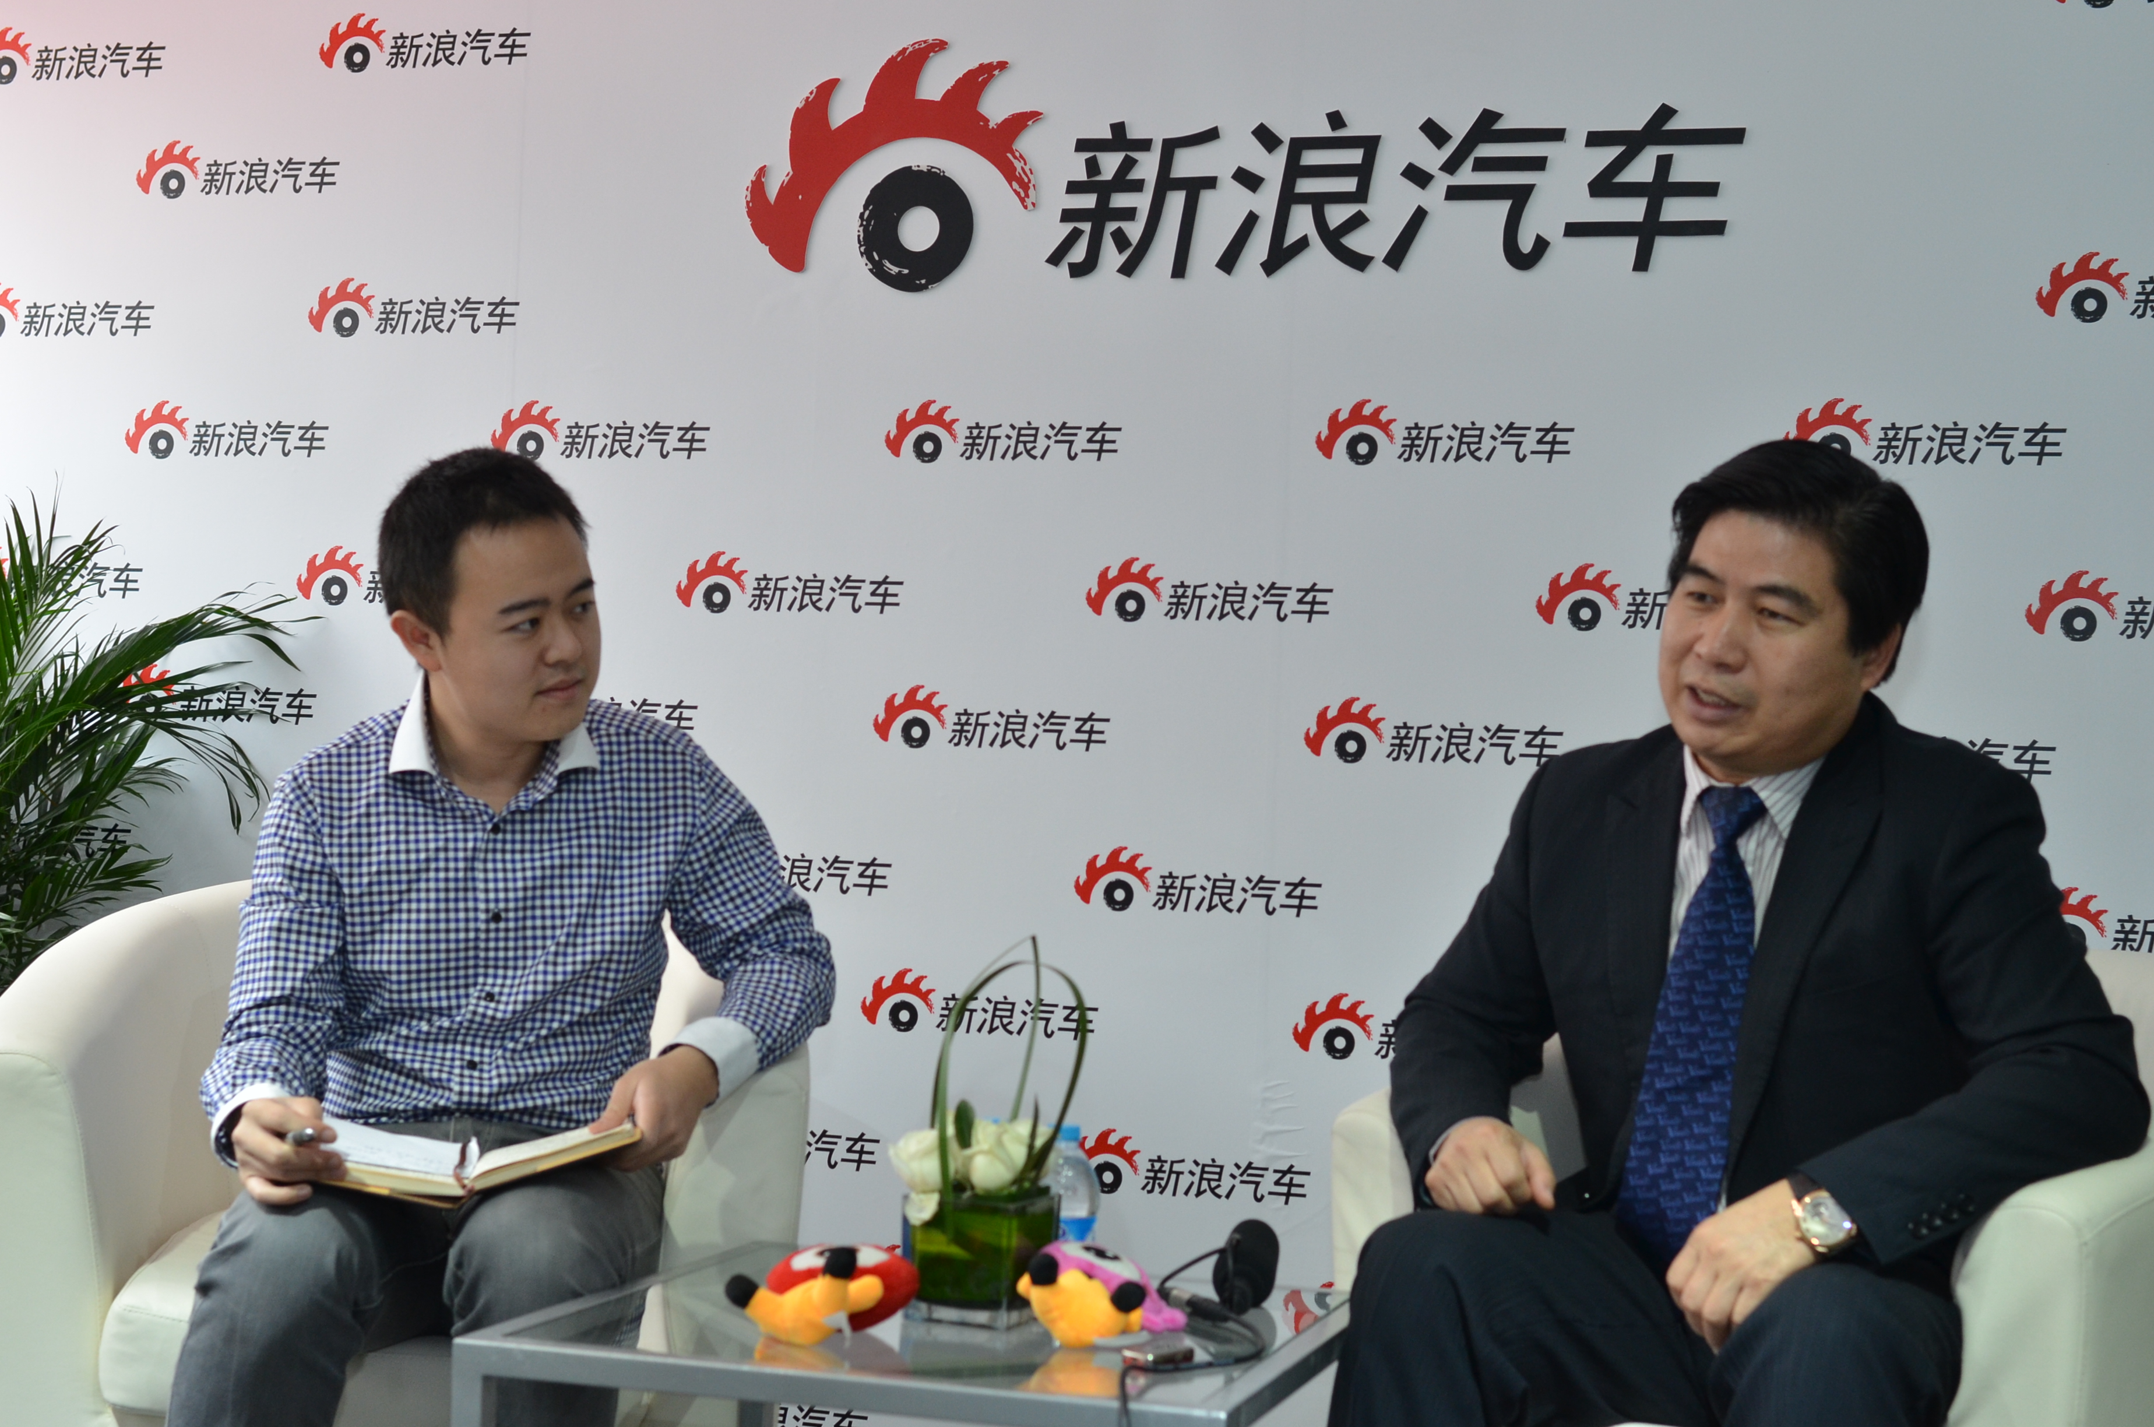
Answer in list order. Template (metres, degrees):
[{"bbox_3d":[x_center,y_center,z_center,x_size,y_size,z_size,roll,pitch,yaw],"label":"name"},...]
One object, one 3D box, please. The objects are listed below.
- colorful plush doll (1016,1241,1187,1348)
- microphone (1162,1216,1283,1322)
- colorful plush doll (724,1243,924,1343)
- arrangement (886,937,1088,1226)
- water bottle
[{"bbox_3d":[0.019,0.480,2.589,0.128,0.068,0.118,1,12,25],"label":"colorful plush doll"},{"bbox_3d":[0.128,0.484,2.722,0.105,0.084,0.075,2,-2,0],"label":"microphone"},{"bbox_3d":[-0.212,0.471,2.563,0.156,0.066,0.122,2,10,0],"label":"colorful plush doll"},{"bbox_3d":[-0.077,0.308,2.653,0.170,0.240,0.145,2,-2,0],"label":"arrangement"},{"bbox_3d":[-0.011,0.442,2.743,0.064,0.158,0.064,2,-2,0],"label":"water bottle"}]

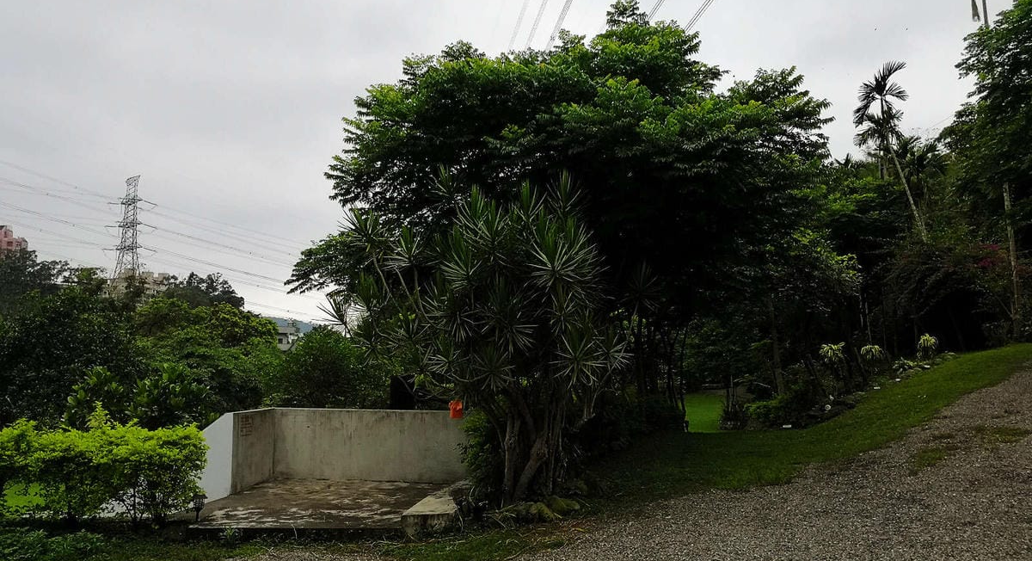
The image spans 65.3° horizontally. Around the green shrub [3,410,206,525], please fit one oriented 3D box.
[{"bbox_3d":[-4.457,2.012,8.700,2.250,1.200,1.100,0,-6,0],"label":"green shrub"}]

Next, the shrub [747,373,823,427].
[{"bbox_3d":[5.491,2.477,16.500,1.600,1.050,1.300,0,-6,0],"label":"shrub"}]

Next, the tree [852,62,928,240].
[{"bbox_3d":[16.750,-5.519,36.000,3.200,8.800,3.000,0,-6,0],"label":"tree"}]

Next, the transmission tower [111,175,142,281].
[{"bbox_3d":[-123.277,-15.665,255.000,9.500,36.000,10.000,4,-7,-36],"label":"transmission tower"}]

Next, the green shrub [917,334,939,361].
[{"bbox_3d":[11.783,1.880,23.000,0.660,0.780,0.660,0,-6,0],"label":"green shrub"}]

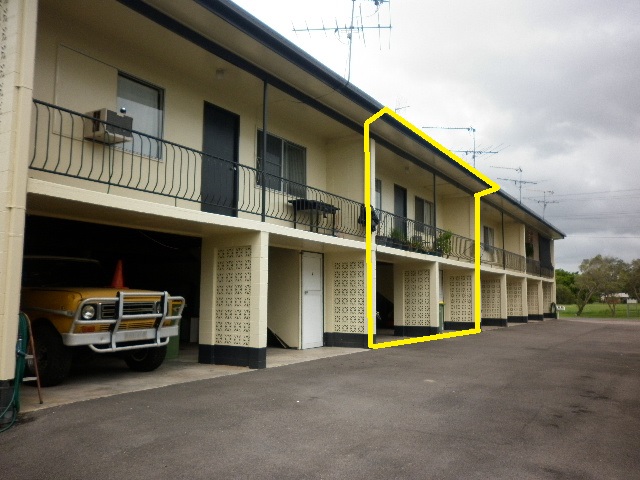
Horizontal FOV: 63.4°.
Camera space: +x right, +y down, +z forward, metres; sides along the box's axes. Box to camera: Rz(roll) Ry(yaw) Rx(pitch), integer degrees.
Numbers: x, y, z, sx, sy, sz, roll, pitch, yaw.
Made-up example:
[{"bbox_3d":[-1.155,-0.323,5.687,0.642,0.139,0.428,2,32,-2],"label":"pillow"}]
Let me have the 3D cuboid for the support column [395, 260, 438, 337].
[{"bbox_3d":[2.813,1.741,15.063,1.282,2.132,0.190,-4,-8,33],"label":"support column"}]

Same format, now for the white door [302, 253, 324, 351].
[{"bbox_3d":[-0.165,1.358,11.738,0.060,2.137,0.868,-4,-8,33],"label":"white door"}]

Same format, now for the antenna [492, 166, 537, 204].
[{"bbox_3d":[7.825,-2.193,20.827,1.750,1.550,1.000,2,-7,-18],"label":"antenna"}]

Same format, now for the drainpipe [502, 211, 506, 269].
[{"bbox_3d":[7.648,0.027,21.605,0.070,2.387,0.070,-4,-8,33],"label":"drainpipe"}]

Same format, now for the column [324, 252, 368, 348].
[{"bbox_3d":[0.674,1.363,11.791,1.282,2.132,0.190,-4,-8,33],"label":"column"}]

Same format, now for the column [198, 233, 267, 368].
[{"bbox_3d":[-1.438,0.993,8.592,1.315,2.132,0.190,-4,-8,33],"label":"column"}]

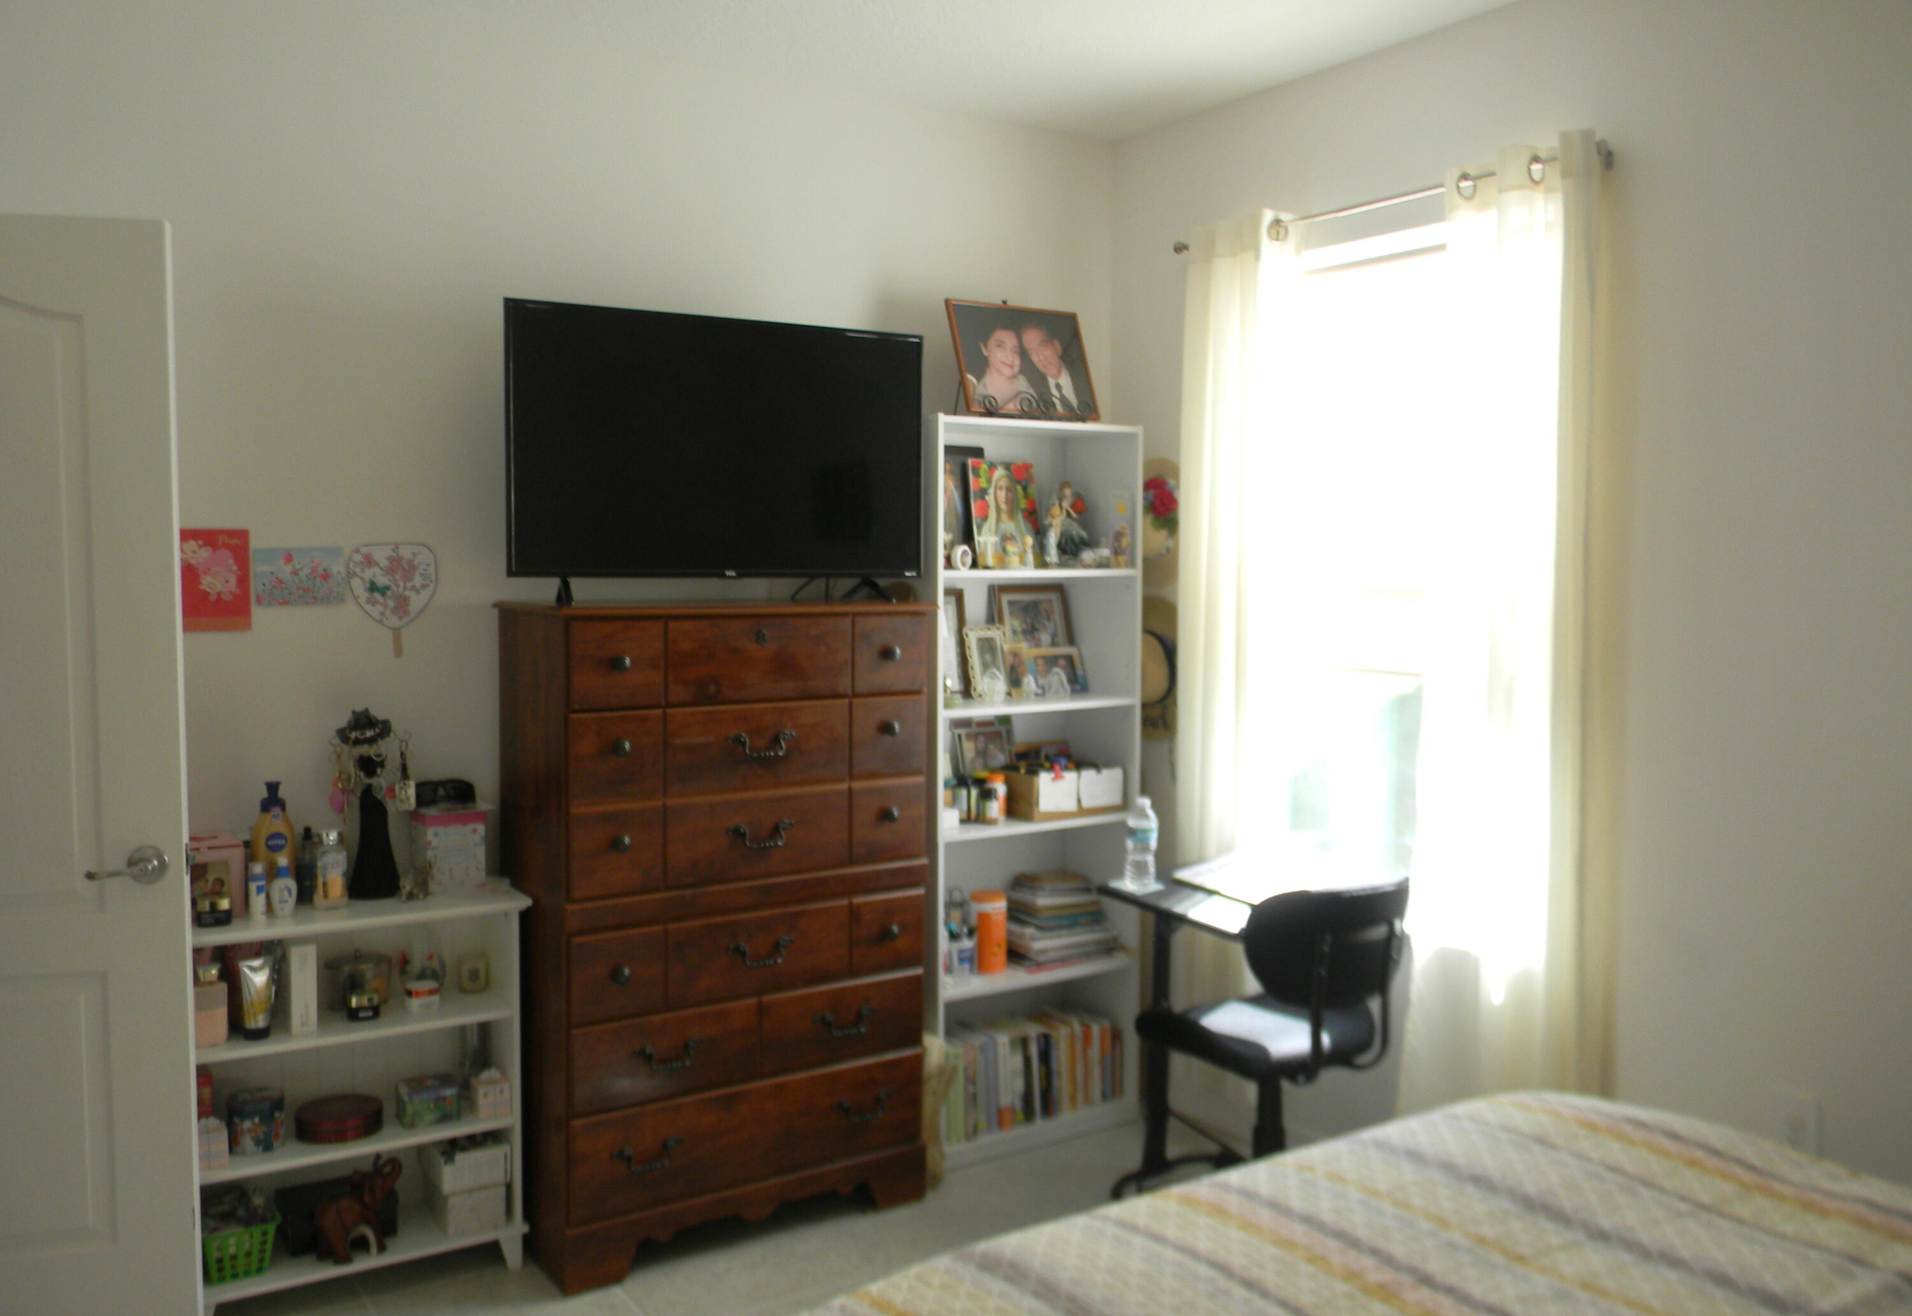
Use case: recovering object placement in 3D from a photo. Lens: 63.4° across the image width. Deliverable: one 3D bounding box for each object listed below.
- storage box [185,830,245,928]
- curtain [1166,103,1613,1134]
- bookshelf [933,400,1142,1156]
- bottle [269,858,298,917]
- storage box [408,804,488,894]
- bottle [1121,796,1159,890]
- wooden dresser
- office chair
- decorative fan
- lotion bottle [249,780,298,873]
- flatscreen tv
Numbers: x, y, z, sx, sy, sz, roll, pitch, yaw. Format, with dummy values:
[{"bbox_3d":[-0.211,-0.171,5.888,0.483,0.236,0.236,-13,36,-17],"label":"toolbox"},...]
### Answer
[{"bbox_3d":[-1.451,0.422,2.968,0.140,0.146,0.137,-2,6,-32],"label":"storage box"},{"bbox_3d":[0.860,0.076,3.335,0.110,2.140,1.180,-2,6,-32],"label":"curtain"},{"bbox_3d":[0.136,0.310,3.868,0.604,1.775,0.293,-2,6,-32],"label":"bookshelf"},{"bbox_3d":[-1.292,0.440,2.973,0.049,0.112,0.038,-2,6,-32],"label":"bottle"},{"bbox_3d":[-1.060,0.397,3.235,0.128,0.152,0.120,-2,6,-32],"label":"storage box"},{"bbox_3d":[0.421,0.425,3.537,0.065,0.205,0.065,-2,6,-32],"label":"bottle"},{"bbox_3d":[-0.518,0.553,3.403,0.858,1.355,0.460,-2,6,-32],"label":"wooden dresser"},{"bbox_3d":[0.670,0.839,3.340,0.520,0.815,0.560,-2,6,-32],"label":"office chair"},{"bbox_3d":[-1.168,-0.120,3.207,0.178,0.234,0.015,-2,6,-32],"label":"decorative fan"},{"bbox_3d":[-1.337,0.366,3.029,0.082,0.248,0.055,-2,6,-32],"label":"lotion bottle"},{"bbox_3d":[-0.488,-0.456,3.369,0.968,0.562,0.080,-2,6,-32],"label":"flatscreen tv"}]

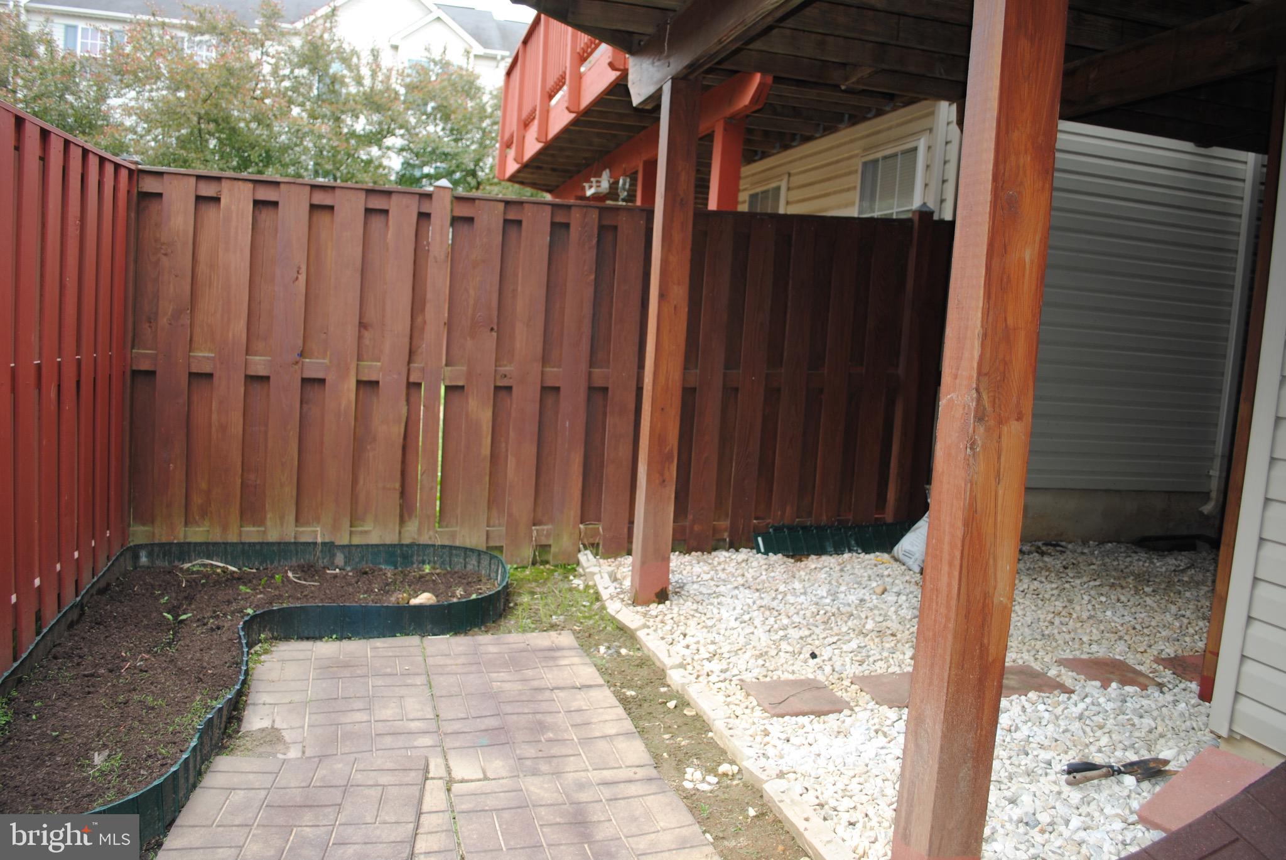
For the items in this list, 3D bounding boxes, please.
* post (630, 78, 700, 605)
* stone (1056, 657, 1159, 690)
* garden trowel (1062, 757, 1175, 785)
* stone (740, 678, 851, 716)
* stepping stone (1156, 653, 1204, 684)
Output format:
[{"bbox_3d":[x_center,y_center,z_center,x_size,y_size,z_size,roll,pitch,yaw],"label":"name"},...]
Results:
[{"bbox_3d":[0.099,-0.369,4.344,0.140,2.314,0.140,3,5,-16],"label":"post"},{"bbox_3d":[1.850,0.965,3.811,0.295,0.040,0.295,3,5,-10],"label":"stone"},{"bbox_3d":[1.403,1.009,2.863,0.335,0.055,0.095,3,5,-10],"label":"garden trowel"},{"bbox_3d":[0.524,0.937,3.323,0.295,0.040,0.295,3,5,-16],"label":"stone"},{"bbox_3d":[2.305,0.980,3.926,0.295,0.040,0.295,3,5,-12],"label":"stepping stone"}]

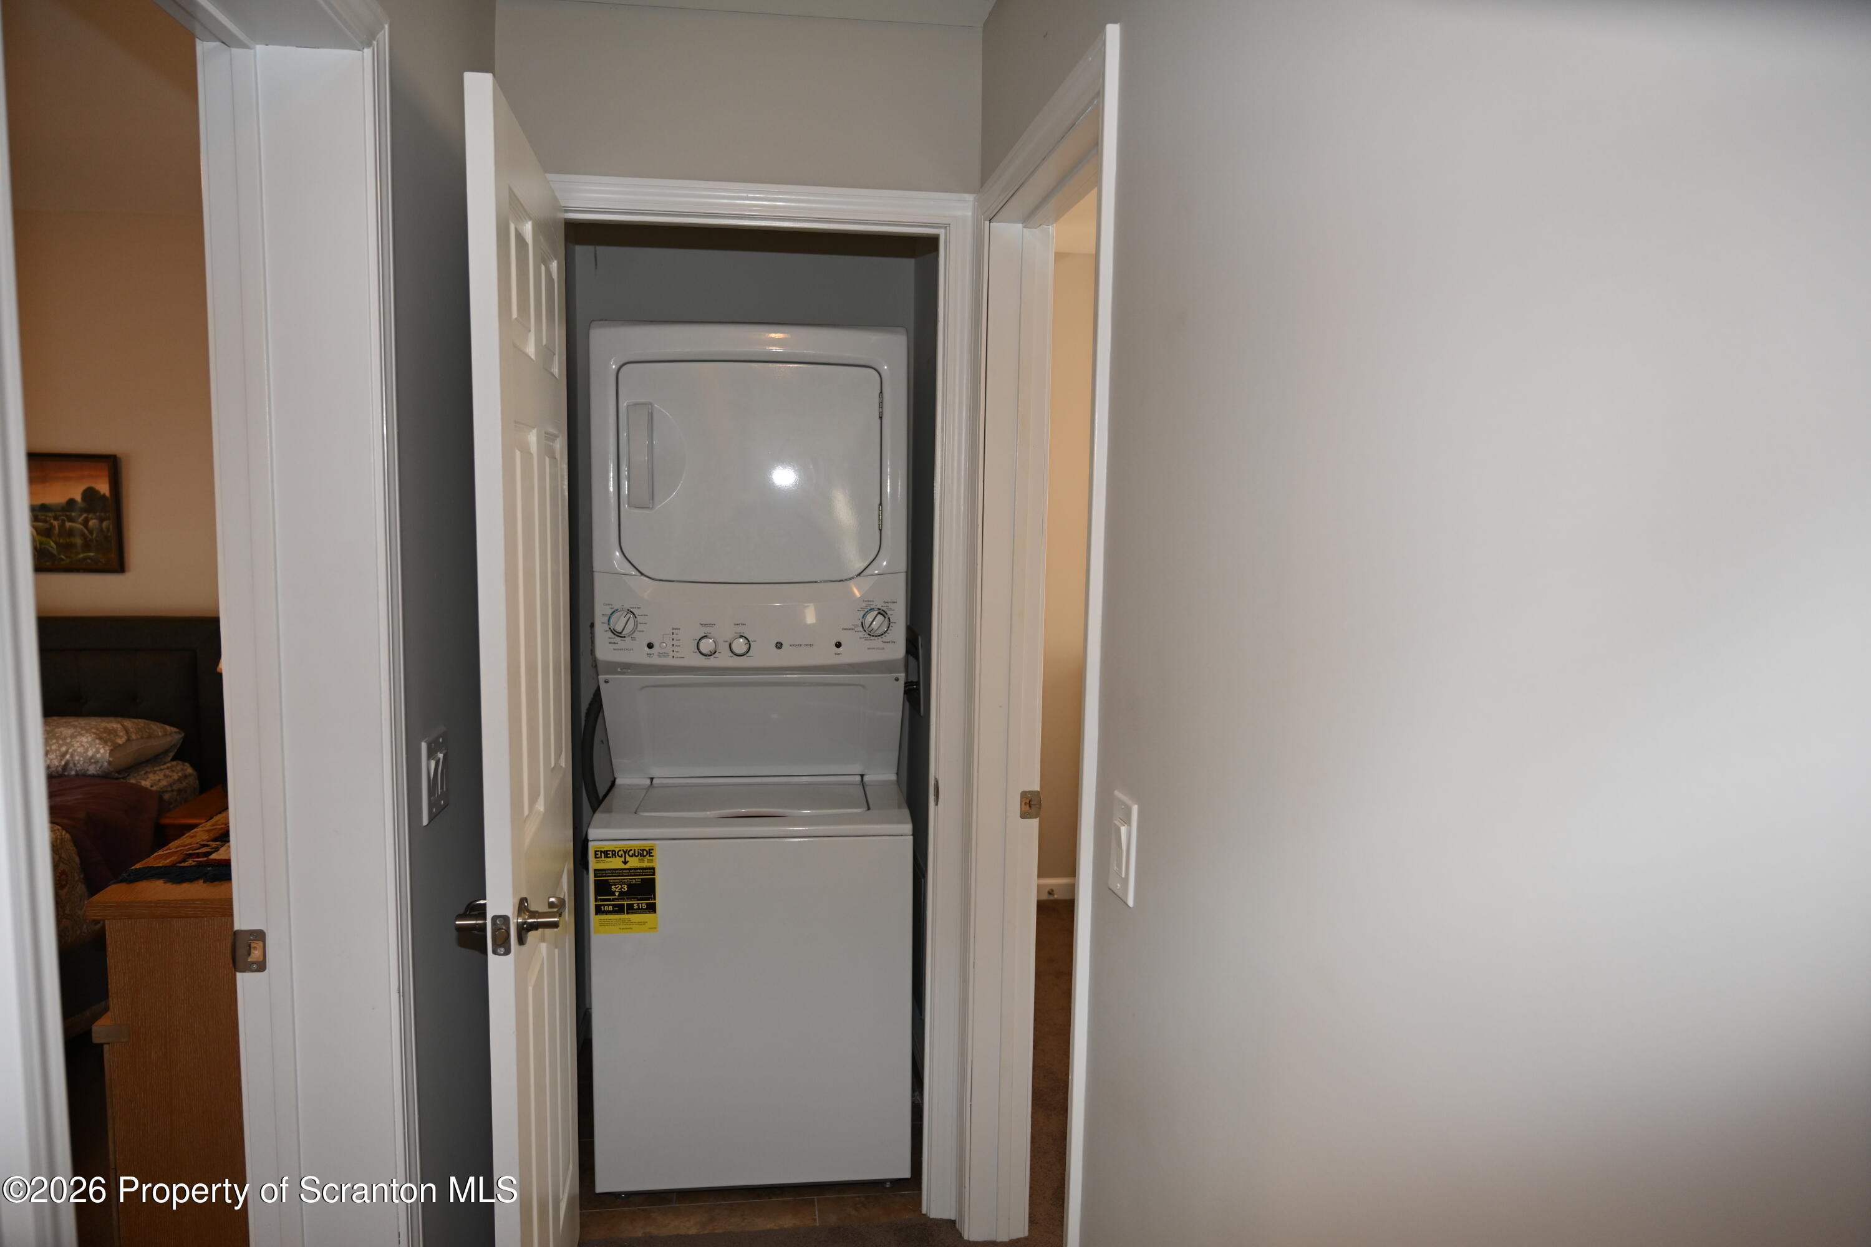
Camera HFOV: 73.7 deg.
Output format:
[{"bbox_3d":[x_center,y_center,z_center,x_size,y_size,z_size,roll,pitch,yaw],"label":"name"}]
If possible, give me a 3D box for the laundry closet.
[{"bbox_3d":[-0.433,0.199,2.971,0.790,2.080,0.900,0,7,-8],"label":"laundry closet"}]

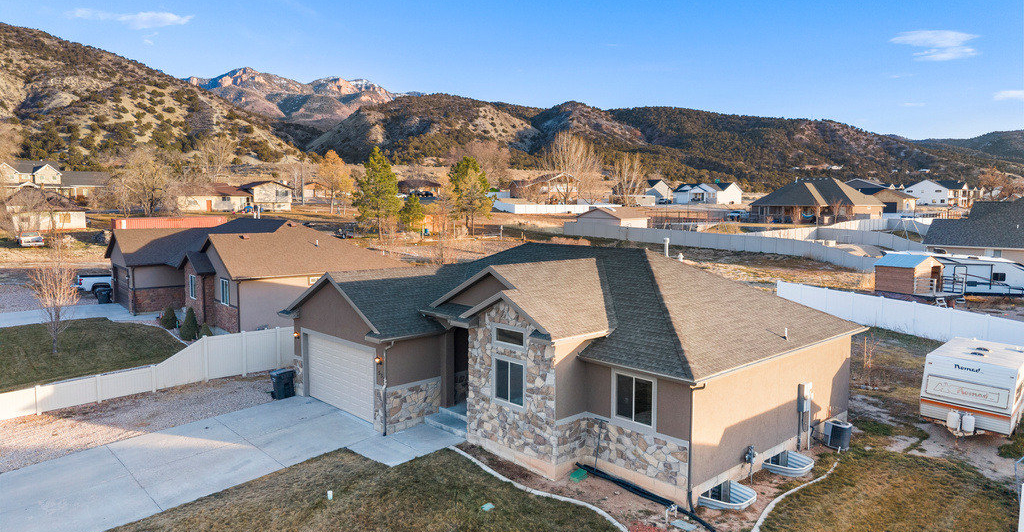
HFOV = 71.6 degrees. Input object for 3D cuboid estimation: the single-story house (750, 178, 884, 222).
[{"bbox_3d":[55.199,-11.811,127.959,14.000,7.904,18.000,-4,7,-43],"label":"single-story house"}]

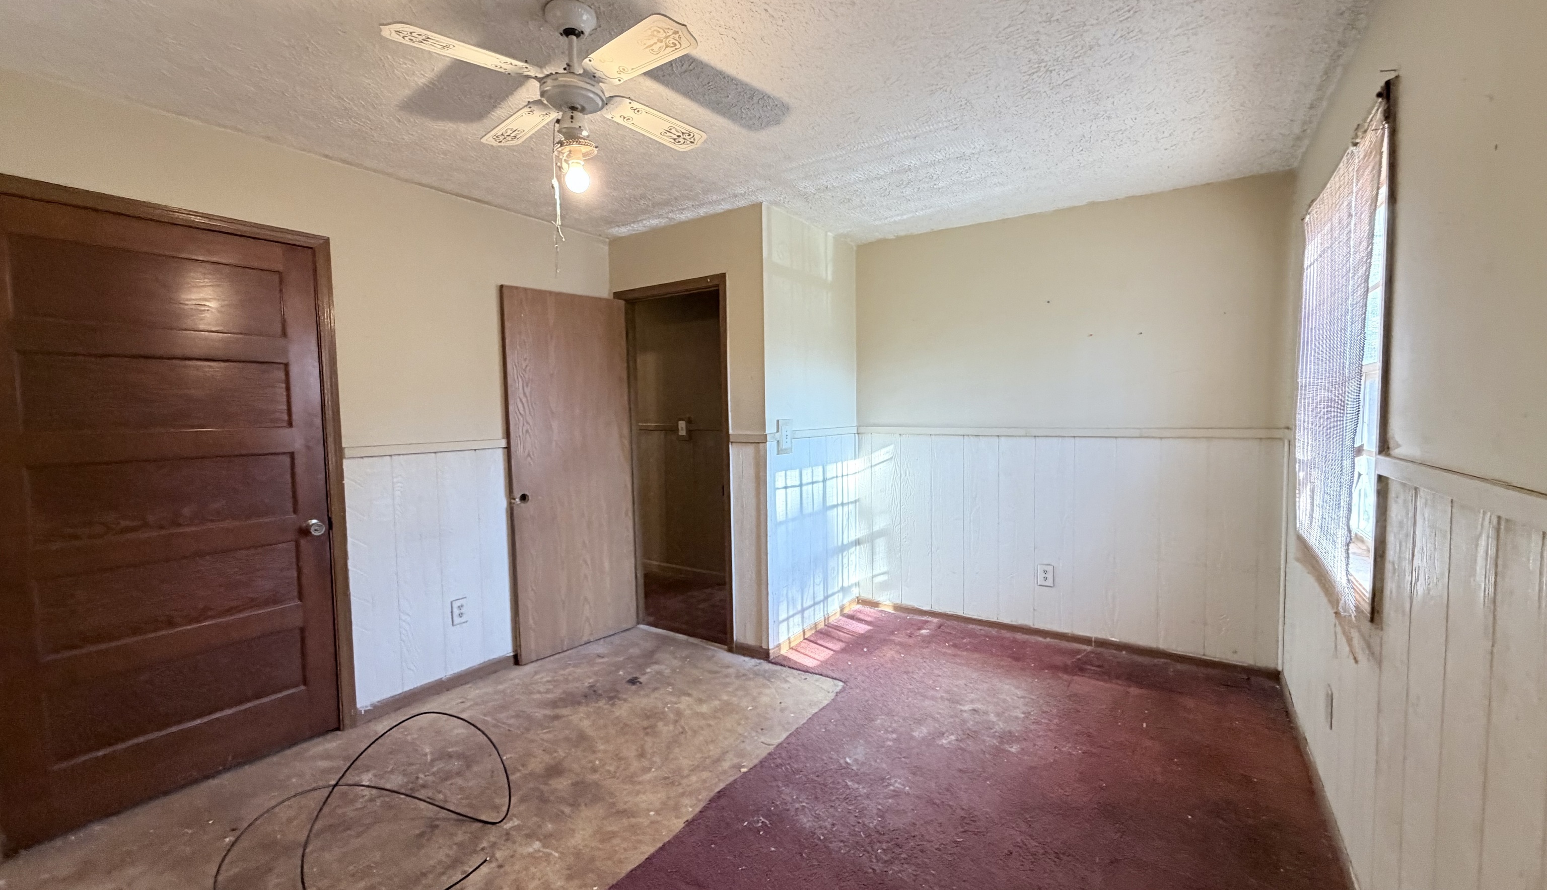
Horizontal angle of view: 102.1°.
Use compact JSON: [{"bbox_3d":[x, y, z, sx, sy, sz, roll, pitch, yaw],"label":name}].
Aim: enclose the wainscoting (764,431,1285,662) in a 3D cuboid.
[{"bbox_3d":[1.237,0.540,3.217,2.286,1.200,1.121,1,4,33],"label":"wainscoting"}]

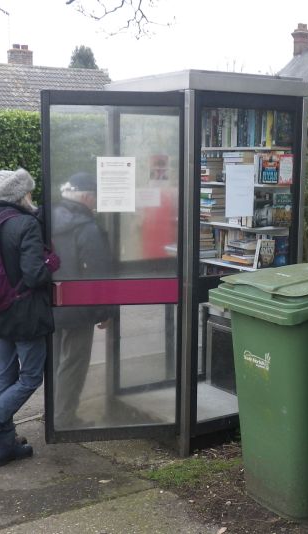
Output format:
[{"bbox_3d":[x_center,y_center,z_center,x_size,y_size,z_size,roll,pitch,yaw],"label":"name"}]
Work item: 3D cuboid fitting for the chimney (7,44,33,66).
[{"bbox_3d":[-4.803,-7.609,25.371,0.820,0.800,0.470,-5,10,-31],"label":"chimney"}]

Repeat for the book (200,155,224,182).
[{"bbox_3d":[0.372,-0.641,4.697,0.140,0.180,0.200,-4,9,-29],"label":"book"}]

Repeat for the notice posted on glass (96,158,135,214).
[{"bbox_3d":[-0.202,-0.444,3.805,0.208,0.296,0.004,-1,8,-8],"label":"notice posted on glass"}]

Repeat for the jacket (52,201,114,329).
[{"bbox_3d":[-0.473,-0.022,4.363,0.340,0.770,0.480,-5,10,-32],"label":"jacket"}]

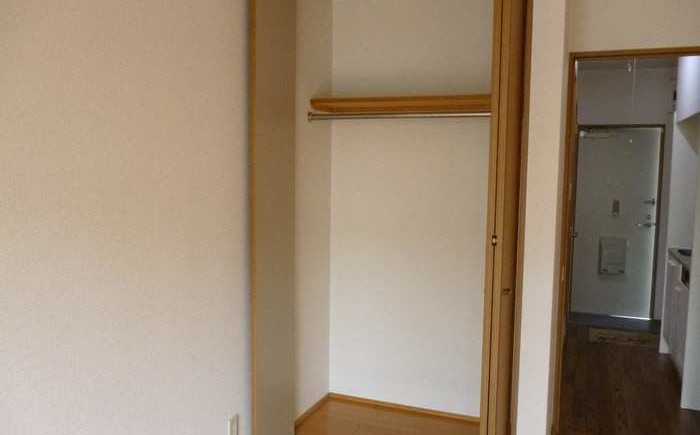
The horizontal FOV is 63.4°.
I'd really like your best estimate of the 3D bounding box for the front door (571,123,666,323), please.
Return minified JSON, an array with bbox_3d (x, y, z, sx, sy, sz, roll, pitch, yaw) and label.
[{"bbox_3d":[2.666,0.048,5.701,0.755,1.913,0.050,3,5,21],"label":"front door"}]

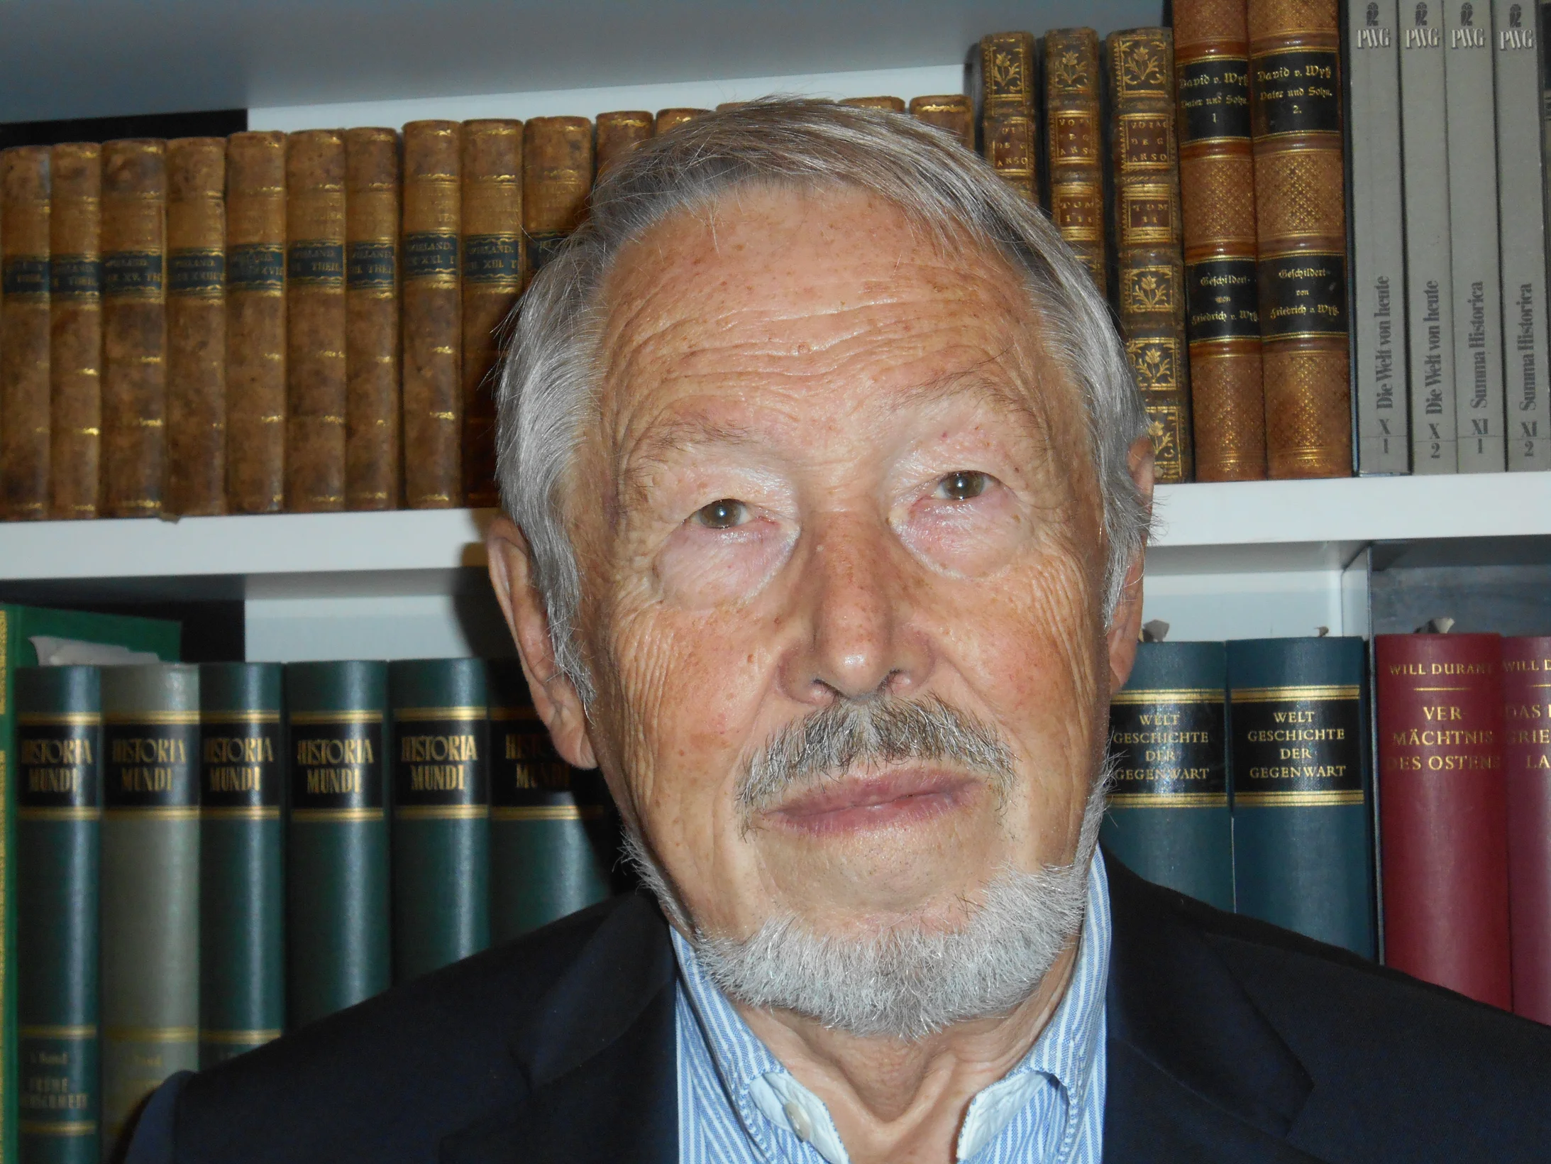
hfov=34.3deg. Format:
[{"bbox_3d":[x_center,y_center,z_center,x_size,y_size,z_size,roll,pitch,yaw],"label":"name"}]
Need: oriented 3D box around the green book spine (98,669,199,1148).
[{"bbox_3d":[-0.246,0.145,1.102,0.043,0.213,0.150,-2,-4,9],"label":"green book spine"}]

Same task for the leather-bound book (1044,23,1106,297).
[{"bbox_3d":[0.127,-0.124,1.028,0.021,0.179,0.103,-3,-4,9],"label":"leather-bound book"}]

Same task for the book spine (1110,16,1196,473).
[{"bbox_3d":[0.153,-0.124,1.024,0.024,0.177,0.103,-3,-4,9],"label":"book spine"}]

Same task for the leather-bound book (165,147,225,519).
[{"bbox_3d":[-0.232,-0.102,1.080,0.026,0.157,0.098,-2,-4,9],"label":"leather-bound book"}]

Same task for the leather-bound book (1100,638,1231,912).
[{"bbox_3d":[0.163,0.135,1.038,0.049,0.213,0.150,-2,-4,9],"label":"leather-bound book"}]

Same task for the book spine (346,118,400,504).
[{"bbox_3d":[-0.156,-0.103,1.067,0.023,0.157,0.098,-2,-4,9],"label":"book spine"}]

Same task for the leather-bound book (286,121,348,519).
[{"bbox_3d":[-0.181,-0.103,1.071,0.025,0.157,0.098,-2,-4,9],"label":"leather-bound book"}]

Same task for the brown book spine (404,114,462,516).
[{"bbox_3d":[-0.132,-0.105,1.064,0.025,0.158,0.098,-2,-4,9],"label":"brown book spine"}]

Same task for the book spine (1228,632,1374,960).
[{"bbox_3d":[0.213,0.133,1.030,0.050,0.213,0.150,-2,-4,9],"label":"book spine"}]

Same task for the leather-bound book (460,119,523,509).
[{"bbox_3d":[-0.107,-0.105,1.060,0.026,0.158,0.098,-2,-4,9],"label":"leather-bound book"}]

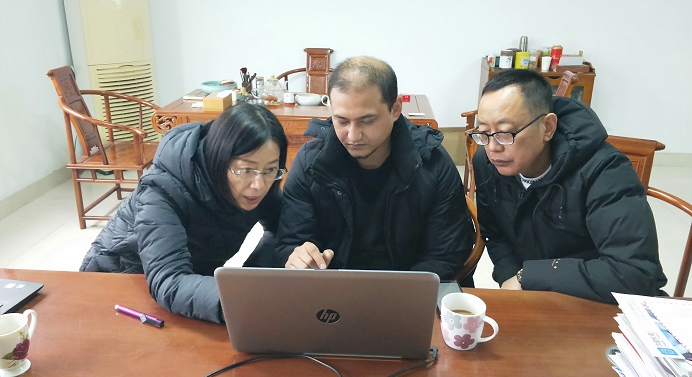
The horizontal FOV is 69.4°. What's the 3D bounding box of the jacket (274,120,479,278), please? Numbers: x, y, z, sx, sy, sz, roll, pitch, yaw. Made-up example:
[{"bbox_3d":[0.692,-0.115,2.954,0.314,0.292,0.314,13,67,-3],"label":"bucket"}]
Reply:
[{"bbox_3d":[0.075,0.099,1.428,0.560,0.620,0.560,2,21,6],"label":"jacket"}]

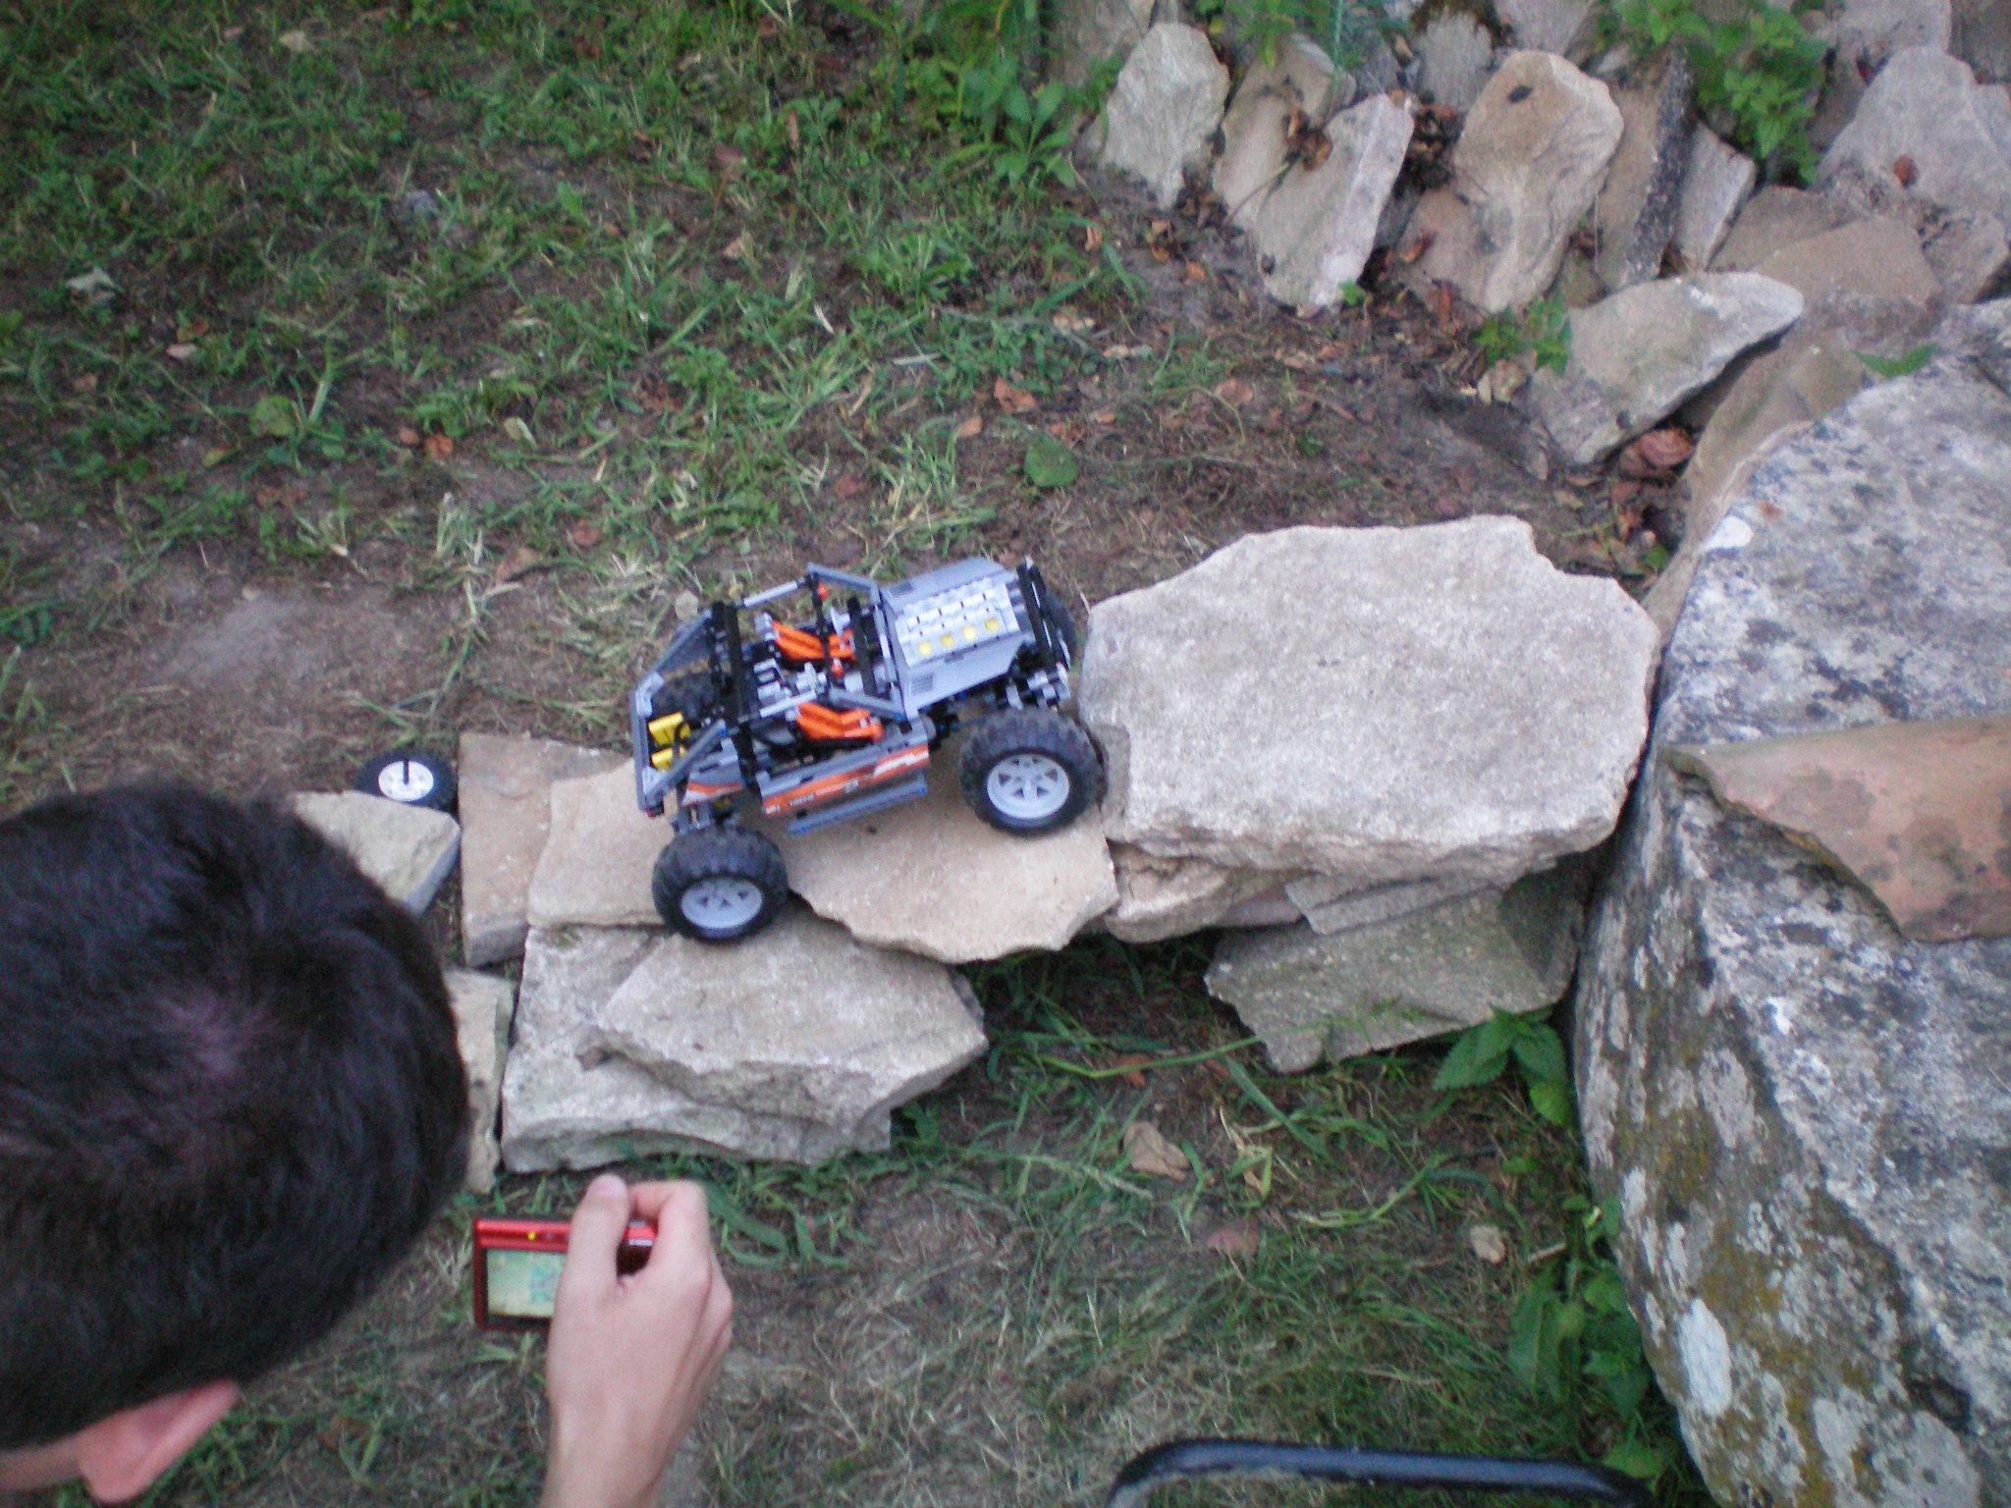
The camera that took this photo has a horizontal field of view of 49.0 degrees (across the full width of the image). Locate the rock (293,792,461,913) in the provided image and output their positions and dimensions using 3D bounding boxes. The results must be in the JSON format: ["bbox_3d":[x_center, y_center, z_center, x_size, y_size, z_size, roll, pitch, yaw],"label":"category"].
[{"bbox_3d":[-0.488,0.077,1.698,0.140,0.045,0.120,7,47,0],"label":"rock"}]

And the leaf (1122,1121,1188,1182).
[{"bbox_3d":[0.108,0.284,1.583,0.031,0.018,0.050,-33,58,-31],"label":"leaf"}]

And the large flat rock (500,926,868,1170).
[{"bbox_3d":[-0.215,0.199,1.598,0.265,0.075,0.190,0,50,0],"label":"large flat rock"}]

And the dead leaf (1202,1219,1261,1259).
[{"bbox_3d":[0.157,0.338,1.541,0.042,0.015,0.033,7,47,0],"label":"dead leaf"}]

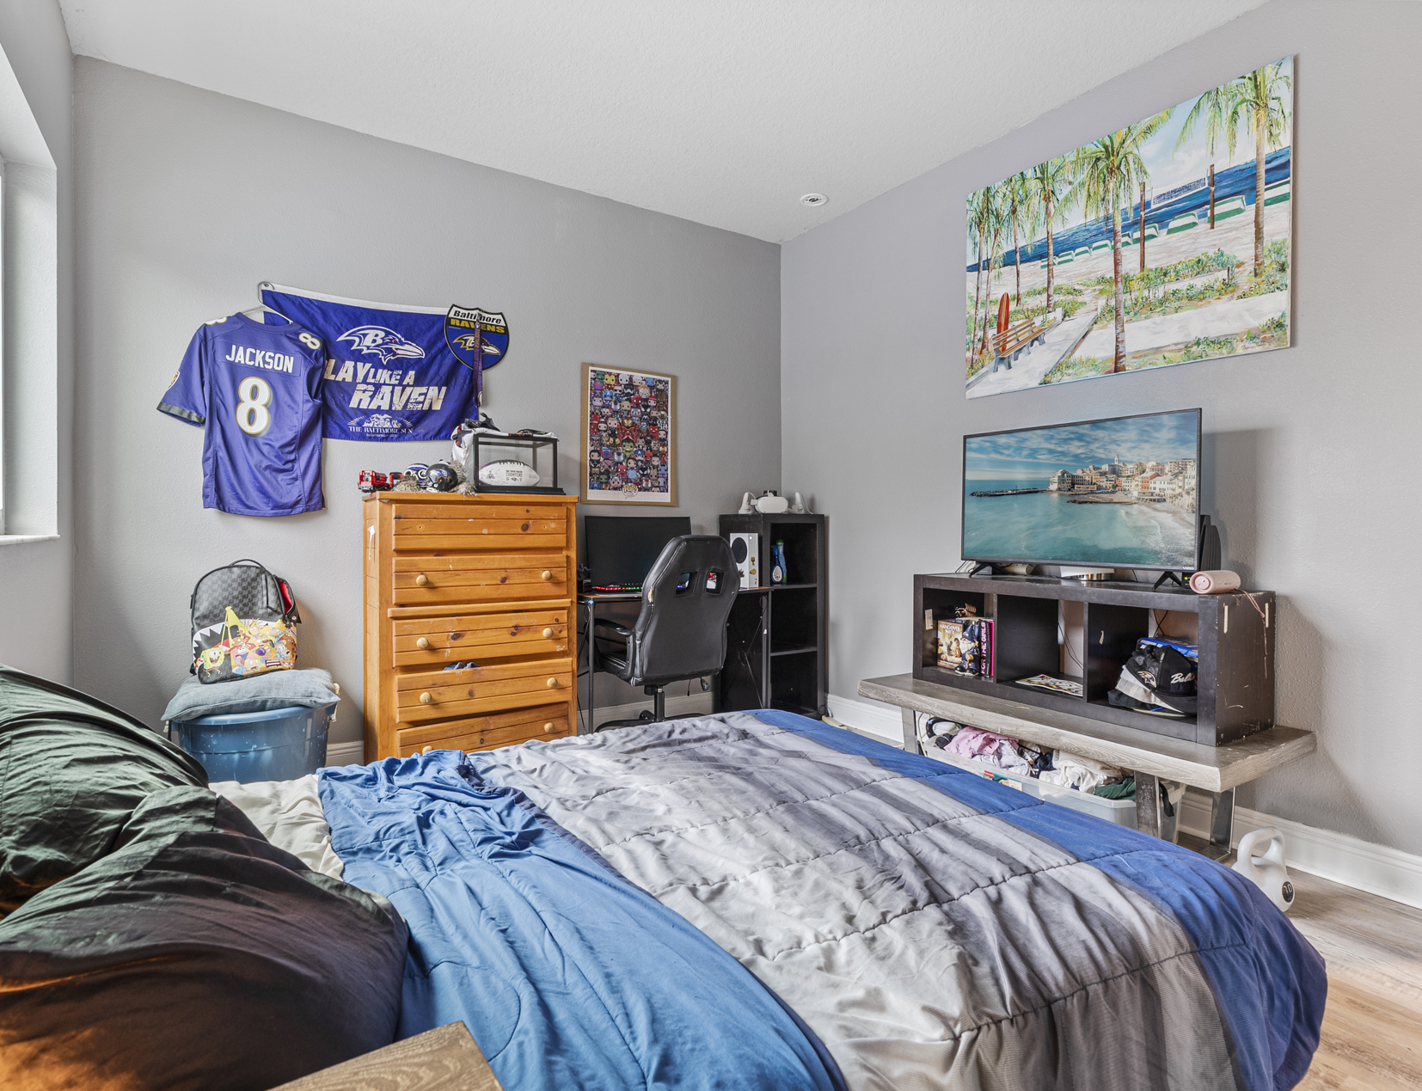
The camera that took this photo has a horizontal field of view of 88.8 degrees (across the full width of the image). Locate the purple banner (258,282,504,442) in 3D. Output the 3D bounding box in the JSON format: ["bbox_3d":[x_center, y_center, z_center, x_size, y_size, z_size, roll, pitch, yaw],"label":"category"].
[{"bbox_3d":[-1.375,-0.767,3.151,0.980,0.632,0.035,-1,2,-34],"label":"purple banner"}]

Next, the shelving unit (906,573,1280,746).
[{"bbox_3d":[1.311,0.348,2.651,0.391,0.432,1.114,-1,2,-33],"label":"shelving unit"}]

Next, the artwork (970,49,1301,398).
[{"bbox_3d":[1.470,-1.075,2.728,0.040,0.891,1.168,0,1,-33],"label":"artwork"}]

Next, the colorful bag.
[{"bbox_3d":[-1.734,0.264,2.722,0.339,0.440,0.220,-1,2,-34],"label":"colorful bag"}]

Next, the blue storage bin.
[{"bbox_3d":[-1.692,0.792,2.717,0.535,0.410,0.420,-1,2,-34],"label":"blue storage bin"}]

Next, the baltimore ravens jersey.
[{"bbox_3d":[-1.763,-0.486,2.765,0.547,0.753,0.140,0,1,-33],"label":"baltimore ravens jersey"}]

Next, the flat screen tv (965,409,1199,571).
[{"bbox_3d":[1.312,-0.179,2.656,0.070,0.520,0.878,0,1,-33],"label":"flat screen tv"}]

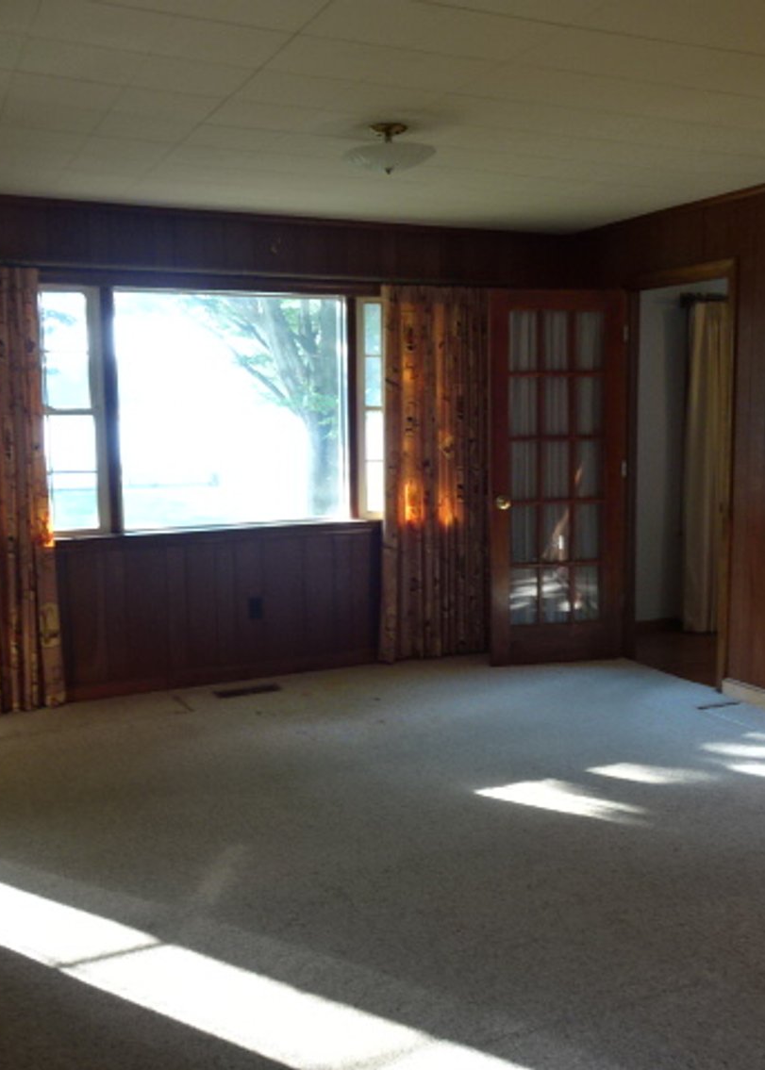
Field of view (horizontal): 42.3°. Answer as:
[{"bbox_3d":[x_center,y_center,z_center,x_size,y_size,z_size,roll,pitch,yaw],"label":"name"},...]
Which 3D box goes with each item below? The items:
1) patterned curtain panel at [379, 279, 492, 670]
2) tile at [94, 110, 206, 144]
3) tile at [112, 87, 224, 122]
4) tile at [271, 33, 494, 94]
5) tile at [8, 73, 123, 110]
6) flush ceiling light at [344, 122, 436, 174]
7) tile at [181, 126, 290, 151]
[{"bbox_3d":[0.307,-0.318,5.468,0.710,2.040,0.120,-5,8,-26],"label":"patterned curtain panel"},{"bbox_3d":[-0.805,-1.399,3.384,0.308,0.020,0.308,-4,8,-25],"label":"tile"},{"bbox_3d":[-0.695,-1.385,3.174,0.305,0.018,0.305,-5,8,-26],"label":"tile"},{"bbox_3d":[-0.002,-1.353,2.835,0.610,0.018,0.305,-5,8,-26],"label":"tile"},{"bbox_3d":[-0.961,-1.344,2.989,0.308,0.020,0.308,-4,8,-25],"label":"tile"},{"bbox_3d":[0.027,-1.349,3.471,0.320,0.165,0.320,-1,7,0],"label":"flush ceiling light"},{"bbox_3d":[-0.541,-1.441,3.579,0.305,0.018,0.305,-5,8,-26],"label":"tile"}]

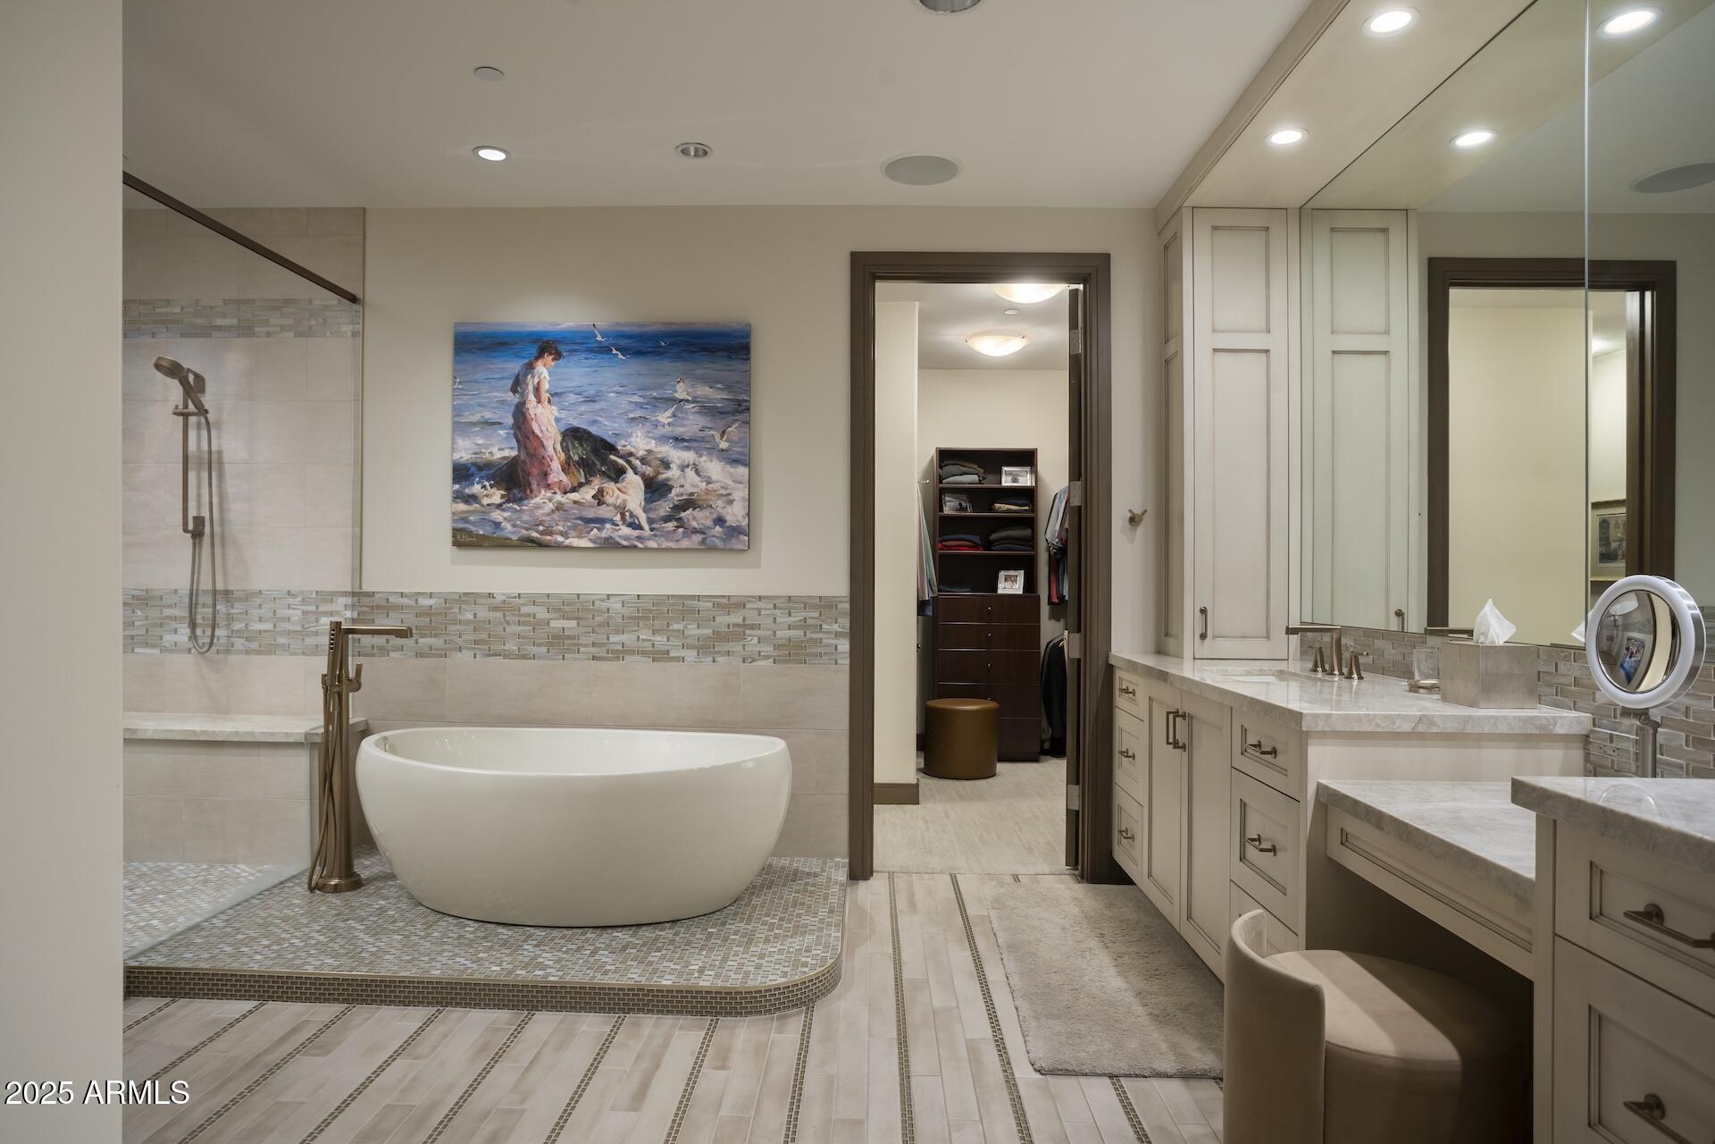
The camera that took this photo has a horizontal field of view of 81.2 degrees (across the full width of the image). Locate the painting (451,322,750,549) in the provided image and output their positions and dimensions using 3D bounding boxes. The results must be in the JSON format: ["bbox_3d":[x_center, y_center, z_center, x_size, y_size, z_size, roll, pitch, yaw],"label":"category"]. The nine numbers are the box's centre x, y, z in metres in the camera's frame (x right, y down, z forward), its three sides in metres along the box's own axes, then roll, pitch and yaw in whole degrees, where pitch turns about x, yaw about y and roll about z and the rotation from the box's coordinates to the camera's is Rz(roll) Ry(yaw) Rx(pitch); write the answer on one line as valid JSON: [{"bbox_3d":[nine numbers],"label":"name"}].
[{"bbox_3d":[-1.043,-0.554,4.101,1.210,0.921,0.040,0,-1,1],"label":"painting"}]

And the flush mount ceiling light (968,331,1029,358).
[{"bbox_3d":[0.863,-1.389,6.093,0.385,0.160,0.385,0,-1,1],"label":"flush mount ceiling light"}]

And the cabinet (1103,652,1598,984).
[{"bbox_3d":[1.348,0.793,3.180,0.660,0.919,1.805,0,-1,1],"label":"cabinet"}]

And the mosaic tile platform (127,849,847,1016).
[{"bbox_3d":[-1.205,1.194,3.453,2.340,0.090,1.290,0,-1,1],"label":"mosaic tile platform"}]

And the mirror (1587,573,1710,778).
[{"bbox_3d":[1.385,0.238,1.747,0.150,0.465,0.235,0,-1,-2],"label":"mirror"}]

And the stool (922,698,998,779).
[{"bbox_3d":[0.652,1.062,6.369,0.465,0.428,0.465,0,-1,1],"label":"stool"}]

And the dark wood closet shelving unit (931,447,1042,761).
[{"bbox_3d":[0.897,0.214,7.021,0.695,2.138,0.470,0,-1,1],"label":"dark wood closet shelving unit"}]

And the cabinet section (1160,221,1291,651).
[{"bbox_3d":[1.423,-0.506,3.880,0.415,1.686,0.323,0,0,1],"label":"cabinet section"}]

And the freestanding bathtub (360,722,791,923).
[{"bbox_3d":[-0.980,0.885,3.532,1.495,0.537,0.910,0,-1,1],"label":"freestanding bathtub"}]

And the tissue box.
[{"bbox_3d":[1.554,0.253,2.457,0.140,0.152,0.155,0,-1,1],"label":"tissue box"}]

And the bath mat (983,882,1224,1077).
[{"bbox_3d":[0.786,1.239,3.220,0.630,0.022,1.575,0,-1,3],"label":"bath mat"}]

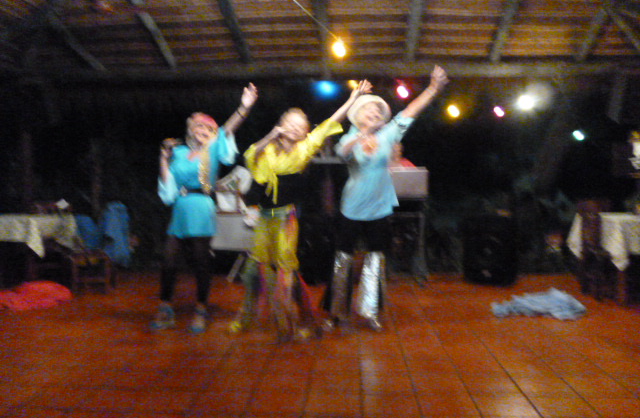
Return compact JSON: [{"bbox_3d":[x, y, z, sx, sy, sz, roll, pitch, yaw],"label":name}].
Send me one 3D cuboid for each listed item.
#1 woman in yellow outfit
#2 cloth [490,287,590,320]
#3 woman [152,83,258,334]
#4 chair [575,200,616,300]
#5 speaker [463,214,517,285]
[{"bbox_3d":[-0.139,-0.012,3.922,1.050,1.890,0.550,0,3,-5],"label":"woman in yellow outfit"},{"bbox_3d":[1.933,0.839,4.617,0.820,0.110,0.480,0,3,0],"label":"cloth"},{"bbox_3d":[-0.882,-0.015,4.071,0.800,1.880,0.480,0,3,-5],"label":"woman"},{"bbox_3d":[2.756,0.386,5.186,0.420,0.950,0.410,0,3,-7],"label":"chair"},{"bbox_3d":[1.953,0.444,5.915,0.480,0.750,0.440,2,4,30],"label":"speaker"}]

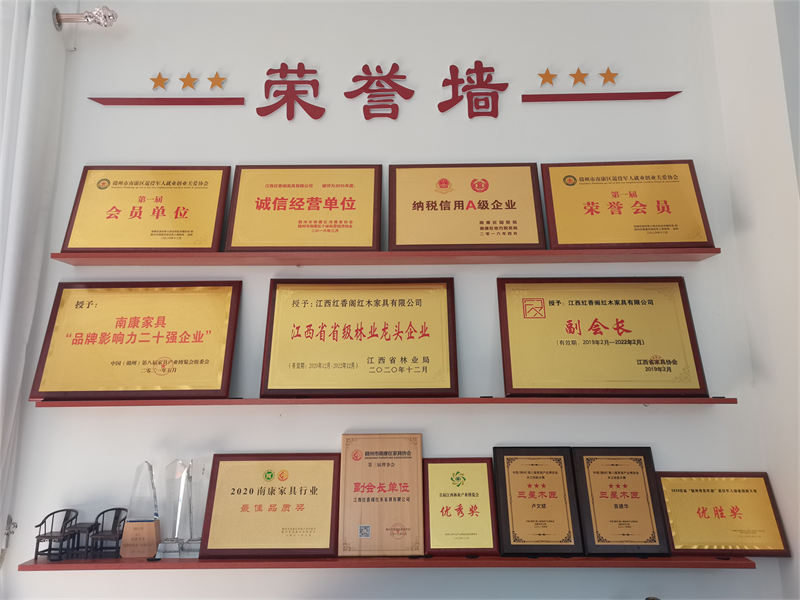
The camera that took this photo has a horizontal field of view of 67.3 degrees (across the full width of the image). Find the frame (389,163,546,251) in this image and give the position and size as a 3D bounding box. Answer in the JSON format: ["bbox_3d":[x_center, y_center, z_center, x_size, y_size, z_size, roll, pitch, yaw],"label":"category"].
[{"bbox_3d":[0.217,-0.304,1.990,0.501,0.337,0.024,0,-24,0],"label":"frame"}]

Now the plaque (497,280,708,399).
[{"bbox_3d":[0.626,0.114,1.903,0.609,0.397,0.024,0,-24,0],"label":"plaque"}]

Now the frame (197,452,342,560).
[{"bbox_3d":[-0.381,0.620,1.827,0.402,0.294,0.024,0,-25,0],"label":"frame"}]

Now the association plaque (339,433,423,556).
[{"bbox_3d":[-0.054,0.588,1.828,0.249,0.351,0.020,0,-22,0],"label":"association plaque"}]

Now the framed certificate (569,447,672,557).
[{"bbox_3d":[0.663,0.607,1.821,0.245,0.307,0.024,0,-24,0],"label":"framed certificate"}]

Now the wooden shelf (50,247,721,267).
[{"bbox_3d":[-0.048,-0.130,1.870,2.014,0.015,0.127,0,-10,1],"label":"wooden shelf"}]

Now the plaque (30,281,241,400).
[{"bbox_3d":[-0.821,0.125,1.913,0.602,0.392,0.024,0,-24,0],"label":"plaque"}]

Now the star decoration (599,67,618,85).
[{"bbox_3d":[0.705,-0.753,2.033,0.067,0.064,0.010,0,-10,1],"label":"star decoration"}]

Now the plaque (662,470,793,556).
[{"bbox_3d":[0.926,0.621,1.739,0.338,0.231,0.020,0,-28,1],"label":"plaque"}]

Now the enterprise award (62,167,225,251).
[{"bbox_3d":[-0.802,-0.286,1.922,0.486,0.327,0.020,0,-25,1],"label":"enterprise award"}]

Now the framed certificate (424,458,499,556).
[{"bbox_3d":[0.181,0.625,1.822,0.216,0.276,0.024,0,-25,0],"label":"framed certificate"}]

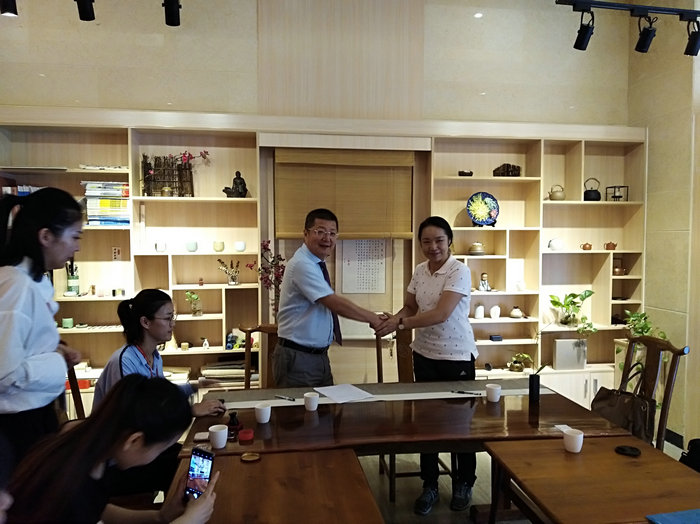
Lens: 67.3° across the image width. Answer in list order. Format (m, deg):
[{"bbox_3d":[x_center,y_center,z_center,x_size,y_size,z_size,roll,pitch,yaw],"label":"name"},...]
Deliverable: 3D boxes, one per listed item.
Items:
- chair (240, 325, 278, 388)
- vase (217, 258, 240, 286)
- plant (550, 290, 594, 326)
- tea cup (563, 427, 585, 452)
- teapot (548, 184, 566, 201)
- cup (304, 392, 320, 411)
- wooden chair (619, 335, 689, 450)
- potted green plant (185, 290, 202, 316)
[{"bbox_3d":[-0.448,0.919,3.238,0.475,1.040,0.495,0,2,-9],"label":"chair"},{"bbox_3d":[-0.881,0.076,3.823,0.151,0.187,0.110,0,3,-9],"label":"vase"},{"bbox_3d":[1.852,0.391,4.373,0.323,0.288,0.222,0,2,-9],"label":"plant"},{"bbox_3d":[0.871,0.701,2.048,0.073,0.074,0.073,0,3,0],"label":"tea cup"},{"bbox_3d":[1.657,-0.552,4.195,0.130,0.118,0.112,-1,3,-24],"label":"teapot"},{"bbox_3d":[-0.182,0.665,2.503,0.075,0.074,0.075,0,2,0],"label":"cup"},{"bbox_3d":[1.471,0.932,2.875,0.495,1.040,0.475,-1,2,-11],"label":"wooden chair"},{"bbox_3d":[-1.116,0.295,3.752,0.122,0.176,0.100,0,3,-9],"label":"potted green plant"}]

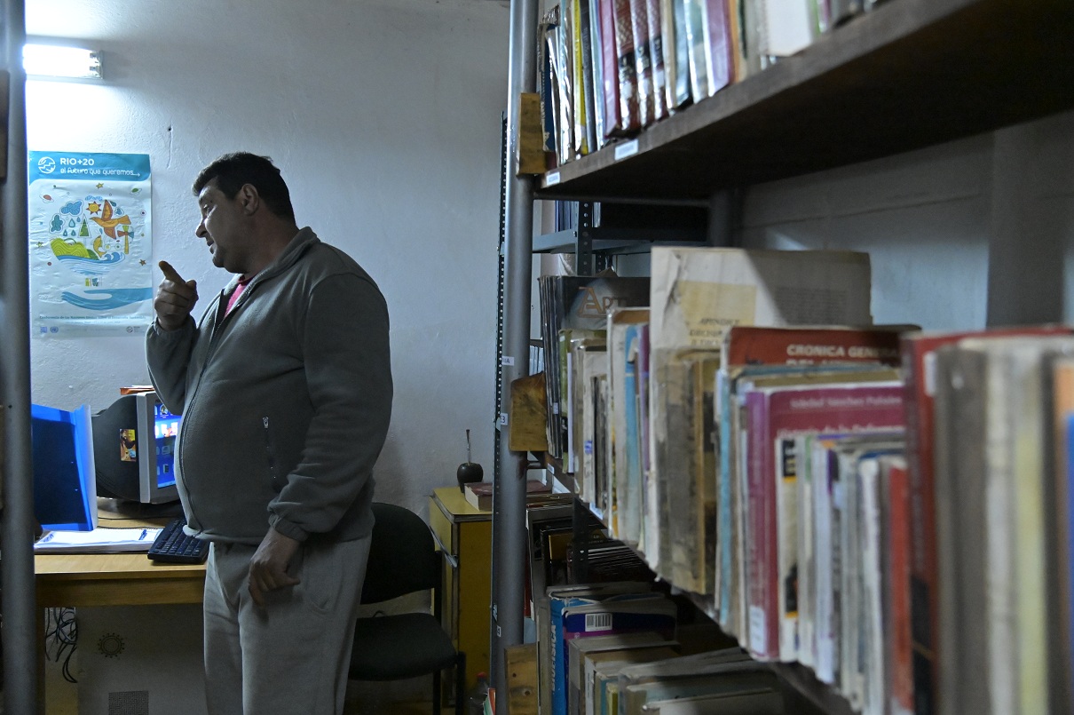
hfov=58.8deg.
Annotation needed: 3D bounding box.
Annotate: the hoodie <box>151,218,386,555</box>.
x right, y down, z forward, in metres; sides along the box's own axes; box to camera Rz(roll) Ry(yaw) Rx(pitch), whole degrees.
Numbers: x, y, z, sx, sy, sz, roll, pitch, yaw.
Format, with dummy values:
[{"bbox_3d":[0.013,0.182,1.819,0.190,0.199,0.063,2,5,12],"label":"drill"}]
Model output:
[{"bbox_3d":[-0.563,0.037,1.985,0.430,0.620,0.550,-2,5,-37],"label":"hoodie"}]

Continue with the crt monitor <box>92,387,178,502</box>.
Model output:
[{"bbox_3d":[-1.222,0.285,3.020,0.410,0.350,0.400,1,4,26],"label":"crt monitor"}]

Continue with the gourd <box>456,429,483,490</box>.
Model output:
[{"bbox_3d":[-0.232,0.358,3.300,0.090,0.222,0.090,1,4,0],"label":"gourd"}]

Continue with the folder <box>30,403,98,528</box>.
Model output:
[{"bbox_3d":[-1.355,0.310,2.670,0.250,0.345,0.060,1,4,-3],"label":"folder"}]

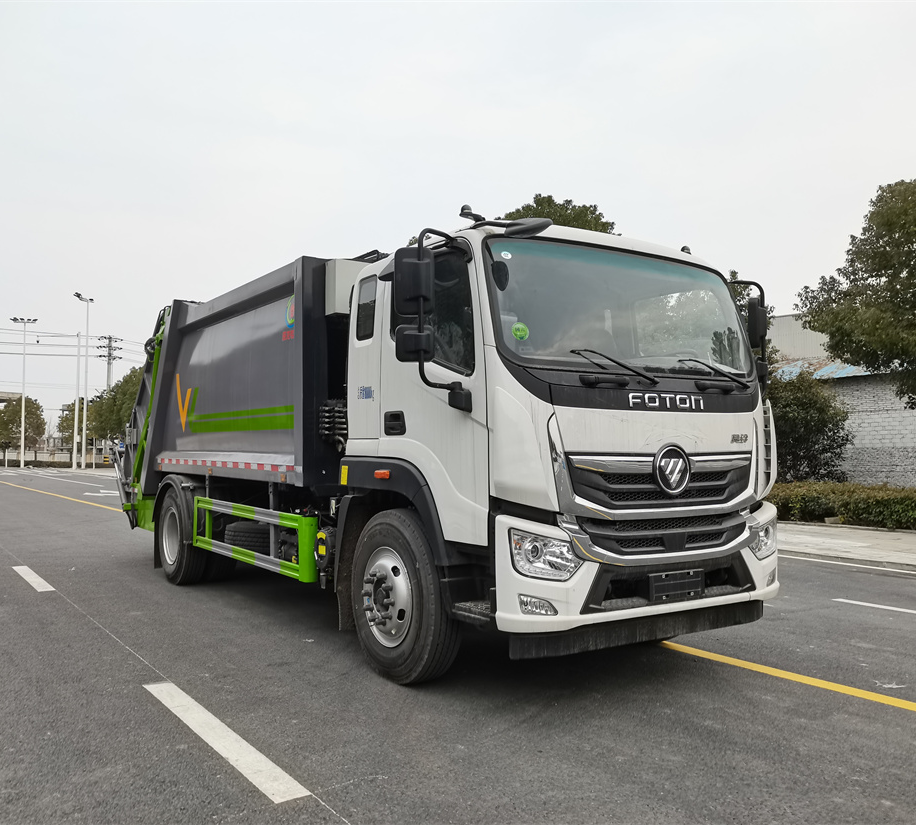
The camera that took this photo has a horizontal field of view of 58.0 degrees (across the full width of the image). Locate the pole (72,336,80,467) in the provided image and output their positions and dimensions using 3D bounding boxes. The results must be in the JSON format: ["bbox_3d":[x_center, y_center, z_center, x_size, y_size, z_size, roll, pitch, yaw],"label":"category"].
[{"bbox_3d":[-27.892,-0.820,60.500,0.300,10.100,0.300,1,-3,-25],"label":"pole"}]

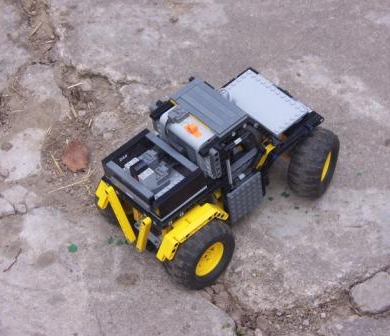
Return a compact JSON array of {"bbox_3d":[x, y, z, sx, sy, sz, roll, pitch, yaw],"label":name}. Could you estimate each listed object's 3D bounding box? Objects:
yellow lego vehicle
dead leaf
[{"bbox_3d":[0.023,-0.012,1.458,0.267,0.168,0.176,-38,55,-21],"label":"yellow lego vehicle"},{"bbox_3d":[-0.147,-0.014,1.589,0.036,0.011,0.047,-4,50,5],"label":"dead leaf"}]

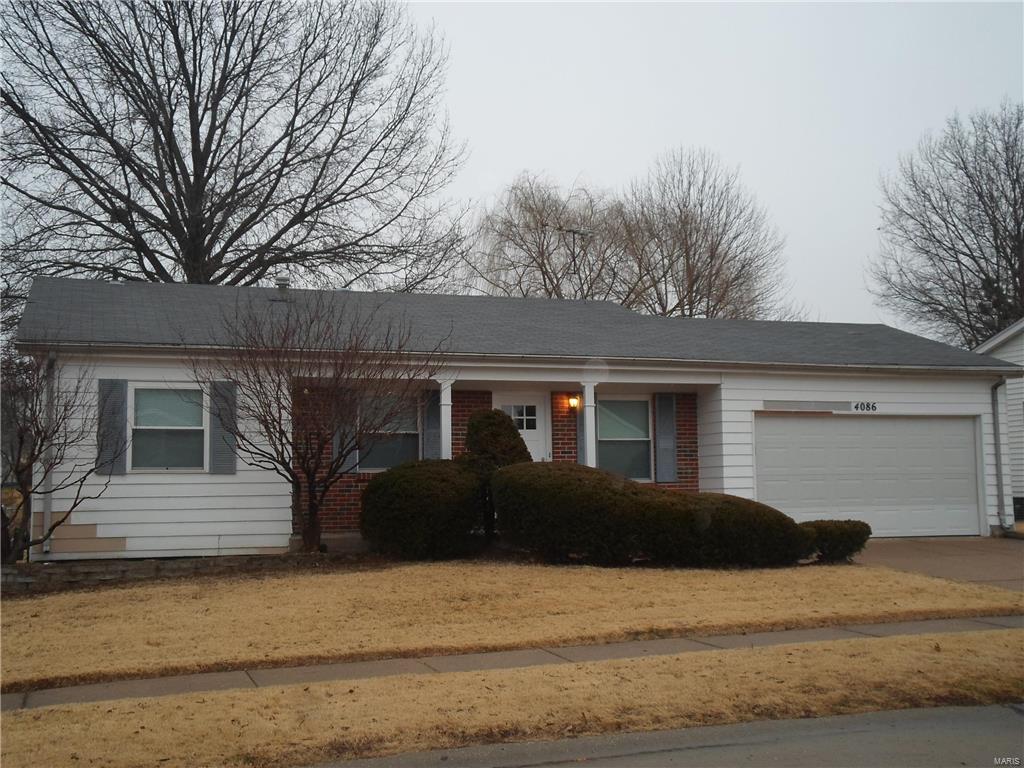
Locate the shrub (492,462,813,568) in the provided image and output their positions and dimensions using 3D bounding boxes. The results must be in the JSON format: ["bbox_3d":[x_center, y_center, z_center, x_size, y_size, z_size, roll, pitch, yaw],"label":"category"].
[{"bbox_3d":[1.940,1.711,14.244,4.511,1.330,1.650,1,-5,-18],"label":"shrub"}]

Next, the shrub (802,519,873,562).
[{"bbox_3d":[4.448,2.142,14.566,0.932,0.567,0.970,1,-5,-18],"label":"shrub"}]

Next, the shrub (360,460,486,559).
[{"bbox_3d":[-1.196,1.691,14.419,1.681,1.307,1.550,1,-5,-18],"label":"shrub"}]

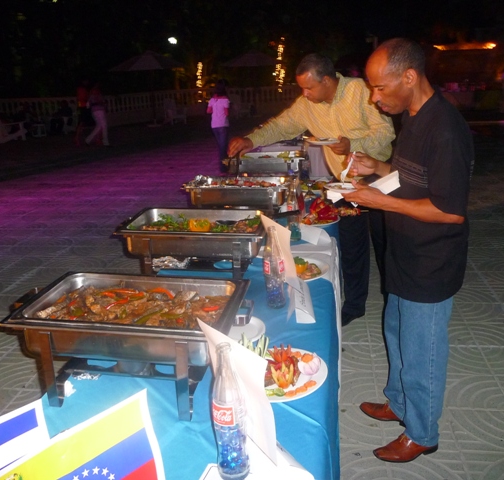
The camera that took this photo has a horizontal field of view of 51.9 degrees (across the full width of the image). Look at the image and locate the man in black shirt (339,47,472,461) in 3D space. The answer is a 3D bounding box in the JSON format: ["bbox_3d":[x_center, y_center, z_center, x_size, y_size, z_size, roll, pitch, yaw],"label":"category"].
[{"bbox_3d":[0.612,0.085,2.085,0.480,1.690,0.500,1,18,12],"label":"man in black shirt"}]

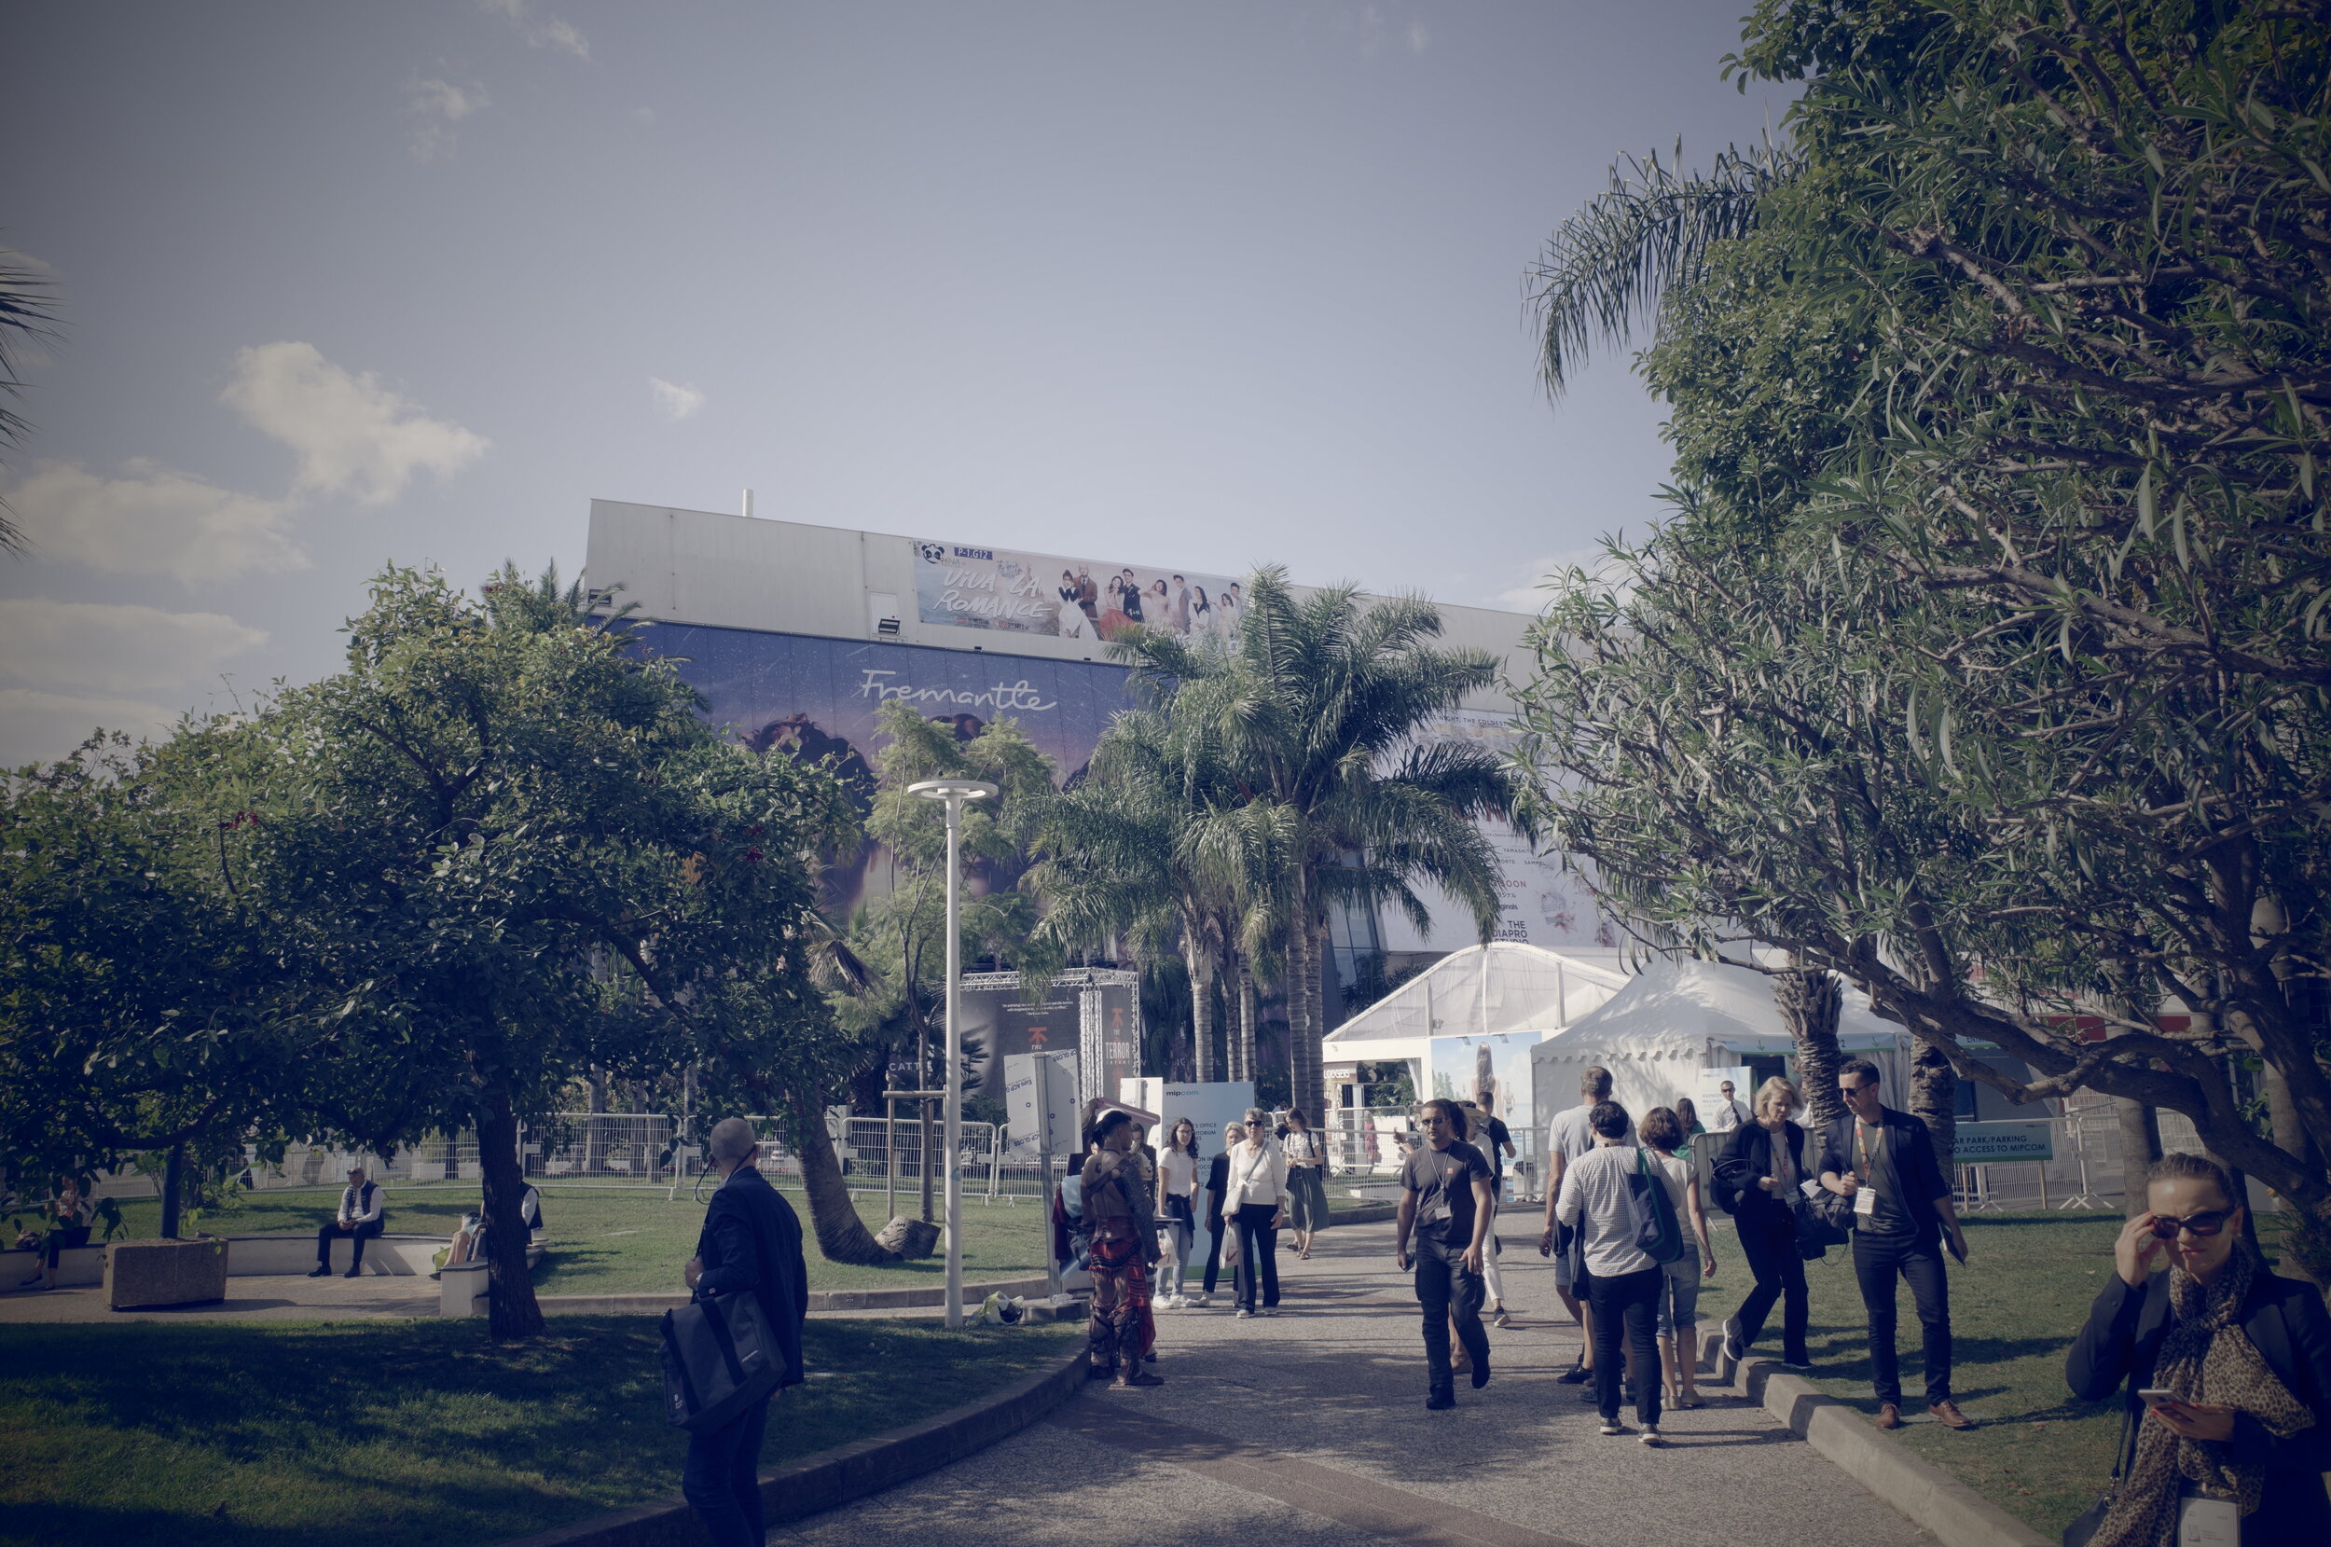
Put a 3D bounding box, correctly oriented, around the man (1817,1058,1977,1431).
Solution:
[{"bbox_3d":[3.610,2.297,9.000,0.680,1.800,0.450,-8,-12,33],"label":"man"}]

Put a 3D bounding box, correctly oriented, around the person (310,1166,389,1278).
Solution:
[{"bbox_3d":[-9.485,5.116,20.864,0.620,1.260,0.820,-4,-11,14],"label":"person"}]

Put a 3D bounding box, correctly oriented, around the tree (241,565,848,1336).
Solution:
[{"bbox_3d":[-4.797,1.253,13.990,4.500,5.900,4.500,2,-11,-19],"label":"tree"}]

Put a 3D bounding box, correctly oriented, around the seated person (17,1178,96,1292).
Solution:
[{"bbox_3d":[-12.653,5.228,20.728,0.750,1.220,0.480,8,-14,-43],"label":"seated person"}]

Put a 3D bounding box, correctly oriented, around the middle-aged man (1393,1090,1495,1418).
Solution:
[{"bbox_3d":[1.629,2.762,10.586,0.530,1.710,0.450,-4,-11,15],"label":"middle-aged man"}]

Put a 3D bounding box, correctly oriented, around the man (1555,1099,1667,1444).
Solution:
[{"bbox_3d":[2.287,2.544,9.400,0.530,1.690,0.420,-1,-10,-3],"label":"man"}]

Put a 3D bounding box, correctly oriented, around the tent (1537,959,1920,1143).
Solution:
[{"bbox_3d":[9.062,4.994,30.001,4.200,4.060,4.200,4,-12,-27],"label":"tent"}]

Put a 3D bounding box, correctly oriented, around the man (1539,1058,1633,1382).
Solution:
[{"bbox_3d":[2.537,2.743,11.018,0.580,1.870,0.500,-3,-11,11],"label":"man"}]

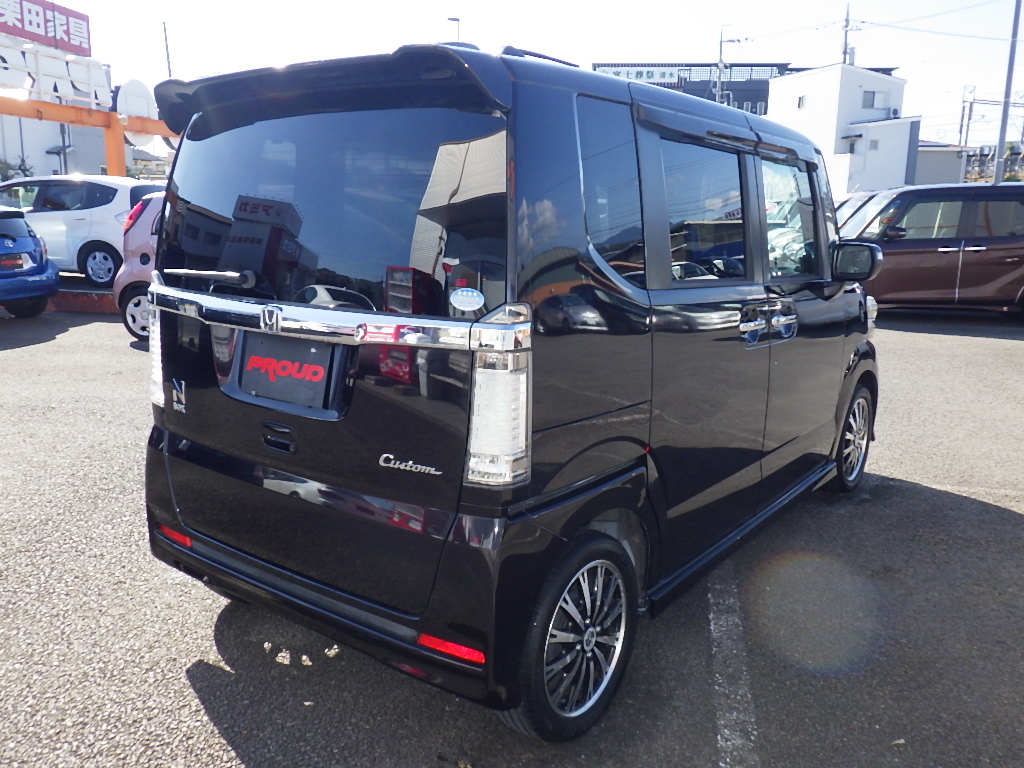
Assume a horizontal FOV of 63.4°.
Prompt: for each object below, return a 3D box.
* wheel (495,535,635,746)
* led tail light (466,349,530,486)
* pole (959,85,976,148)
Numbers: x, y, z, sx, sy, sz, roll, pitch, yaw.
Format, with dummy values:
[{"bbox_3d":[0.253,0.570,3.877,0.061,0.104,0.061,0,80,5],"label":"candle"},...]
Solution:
[{"bbox_3d":[0.146,0.652,2.203,0.170,0.560,0.560,9,14,36],"label":"wheel"},{"bbox_3d":[-0.030,0.072,1.780,0.114,0.297,0.090,9,11,36],"label":"led tail light"},{"bbox_3d":[38.727,-19.915,71.064,0.900,11.000,0.600,6,13,27],"label":"pole"}]

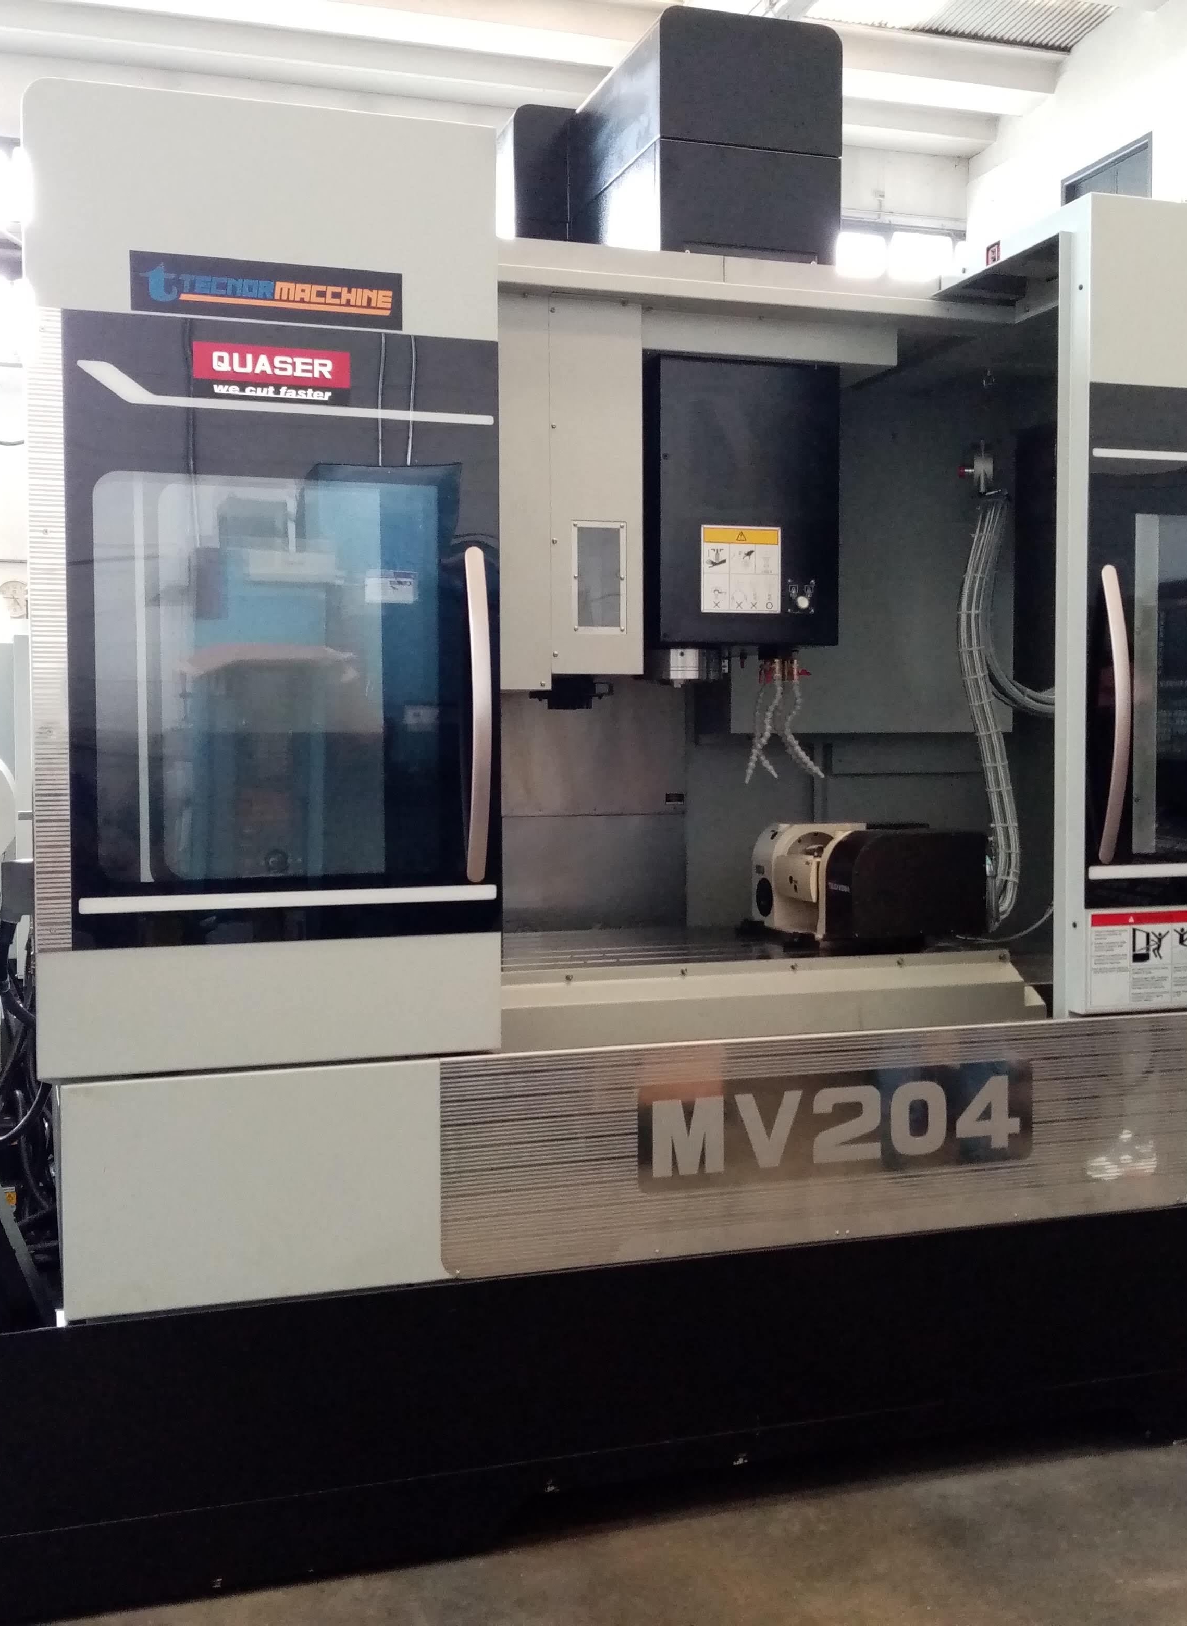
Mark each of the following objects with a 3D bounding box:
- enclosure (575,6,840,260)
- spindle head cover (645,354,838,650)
[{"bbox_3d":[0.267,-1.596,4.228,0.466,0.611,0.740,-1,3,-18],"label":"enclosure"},{"bbox_3d":[0.304,-0.724,3.967,0.441,0.651,0.450,-1,3,-16],"label":"spindle head cover"}]

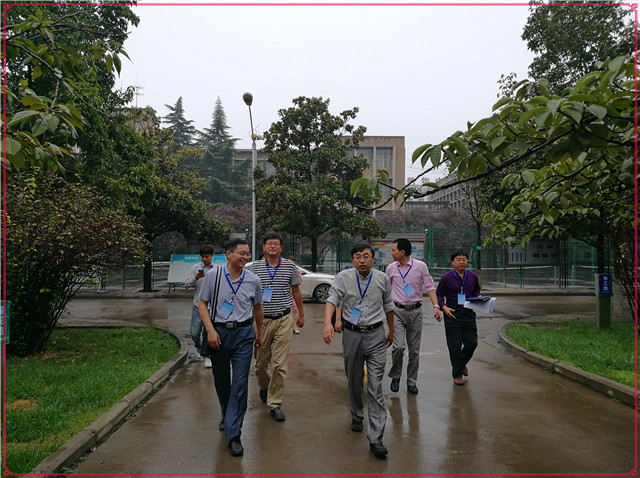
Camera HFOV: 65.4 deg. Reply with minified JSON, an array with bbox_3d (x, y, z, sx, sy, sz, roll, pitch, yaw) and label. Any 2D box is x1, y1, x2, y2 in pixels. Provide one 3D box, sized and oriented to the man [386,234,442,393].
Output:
[{"bbox_3d":[1.092,0.888,5.885,0.640,1.770,0.520,0,-2,7],"label":"man"}]

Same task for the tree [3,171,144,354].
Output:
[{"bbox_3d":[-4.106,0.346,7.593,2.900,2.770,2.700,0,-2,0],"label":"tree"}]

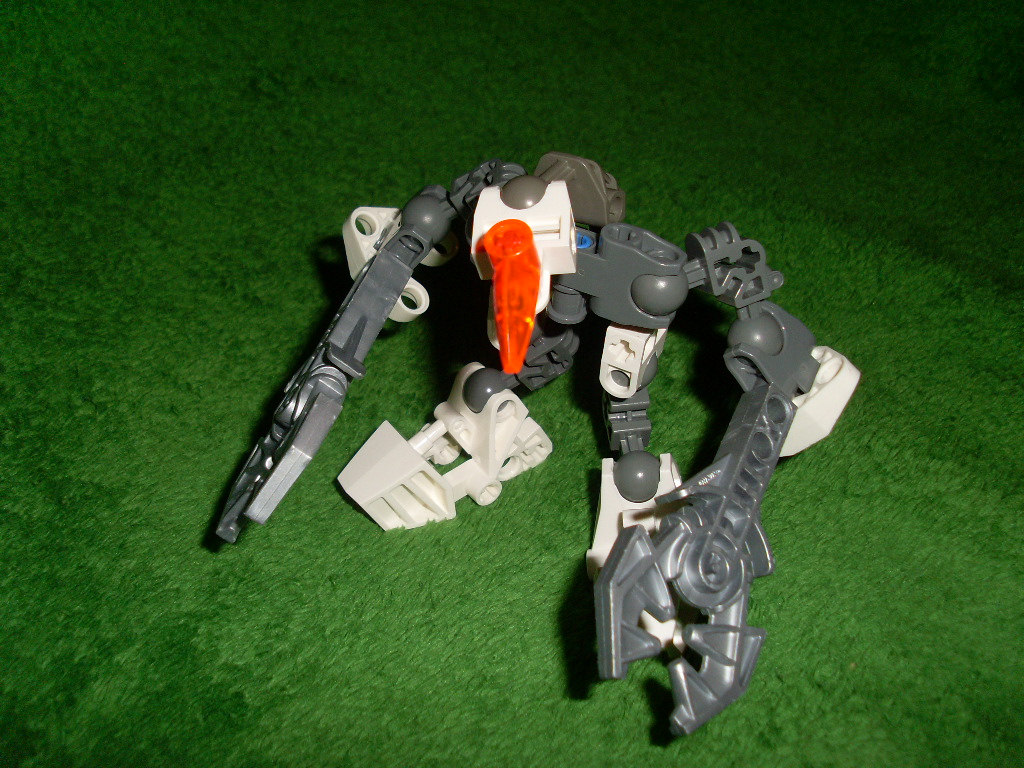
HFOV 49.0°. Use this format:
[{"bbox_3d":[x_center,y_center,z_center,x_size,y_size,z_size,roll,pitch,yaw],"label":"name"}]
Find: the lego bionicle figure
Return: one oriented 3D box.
[{"bbox_3d":[0.007,-0.001,0.218,0.111,0.066,0.093,16,47,15],"label":"lego bionicle figure"}]

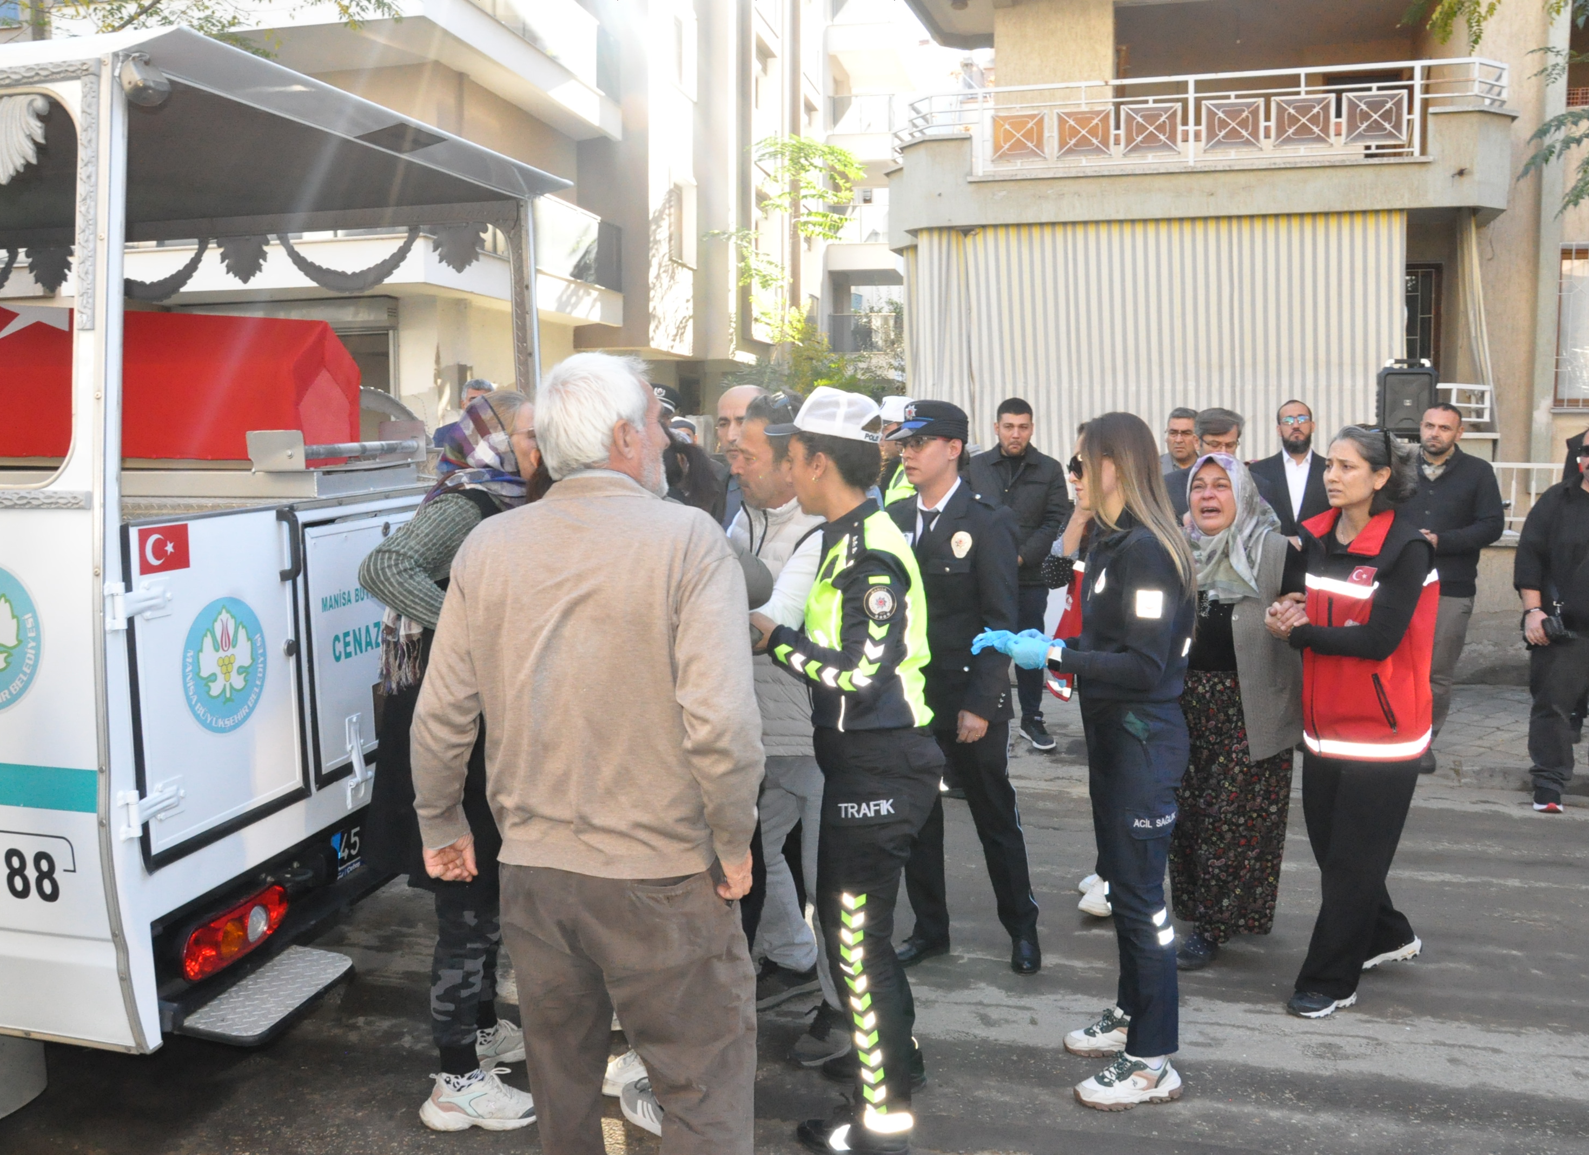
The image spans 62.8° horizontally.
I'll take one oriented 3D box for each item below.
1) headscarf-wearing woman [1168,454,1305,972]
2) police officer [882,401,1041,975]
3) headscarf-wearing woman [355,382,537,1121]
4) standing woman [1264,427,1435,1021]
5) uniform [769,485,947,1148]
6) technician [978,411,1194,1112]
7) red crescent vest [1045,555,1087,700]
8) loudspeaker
[{"bbox_3d":[1.371,0.394,4.077,0.500,1.600,0.400,3,5,30],"label":"headscarf-wearing woman"},{"bbox_3d":[0.510,0.333,4.021,0.500,1.730,0.380,4,6,38],"label":"police officer"},{"bbox_3d":[-0.797,0.414,3.165,0.550,1.710,0.500,-1,5,-9],"label":"headscarf-wearing woman"},{"bbox_3d":[1.633,0.386,3.805,0.600,1.660,0.460,-2,5,-24],"label":"standing woman"},{"bbox_3d":[0.140,0.527,3.014,0.430,1.510,0.480,1,5,9],"label":"uniform"},{"bbox_3d":[0.721,0.428,3.237,0.540,1.670,0.480,-1,5,-7],"label":"technician"},{"bbox_3d":[1.050,0.092,4.523,0.320,0.680,0.460,-3,5,-28],"label":"red crescent vest"},{"bbox_3d":[4.014,-1.153,8.534,0.410,0.550,0.330,1,5,17],"label":"loudspeaker"}]

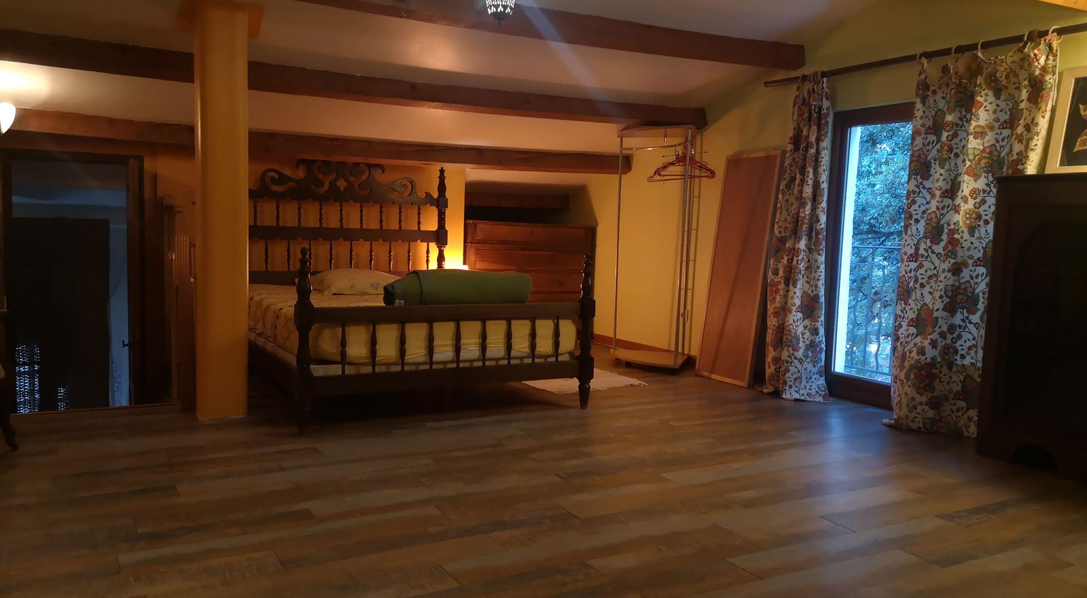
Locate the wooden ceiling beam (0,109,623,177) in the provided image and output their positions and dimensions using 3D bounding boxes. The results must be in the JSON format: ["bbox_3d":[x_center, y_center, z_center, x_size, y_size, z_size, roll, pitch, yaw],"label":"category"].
[{"bbox_3d":[-1.297,-1.066,5.956,4.675,0.165,0.165,-2,6,-29],"label":"wooden ceiling beam"}]

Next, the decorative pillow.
[{"bbox_3d":[-1.267,-0.138,5.858,0.726,0.143,0.616,-2,6,-29],"label":"decorative pillow"}]

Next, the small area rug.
[{"bbox_3d":[0.121,0.532,6.022,0.737,0.017,1.122,-2,6,-29],"label":"small area rug"}]

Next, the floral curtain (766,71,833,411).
[{"bbox_3d":[1.650,-0.388,5.396,0.165,2.035,0.484,-2,6,-29],"label":"floral curtain"}]

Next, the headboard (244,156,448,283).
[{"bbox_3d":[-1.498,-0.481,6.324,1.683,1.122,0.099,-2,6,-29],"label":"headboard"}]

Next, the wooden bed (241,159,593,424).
[{"bbox_3d":[-0.987,-0.194,5.464,1.694,1.507,2.178,-1,6,-28],"label":"wooden bed"}]

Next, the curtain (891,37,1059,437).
[{"bbox_3d":[2.205,-0.275,4.402,0.176,2.035,0.781,-2,6,-29],"label":"curtain"}]

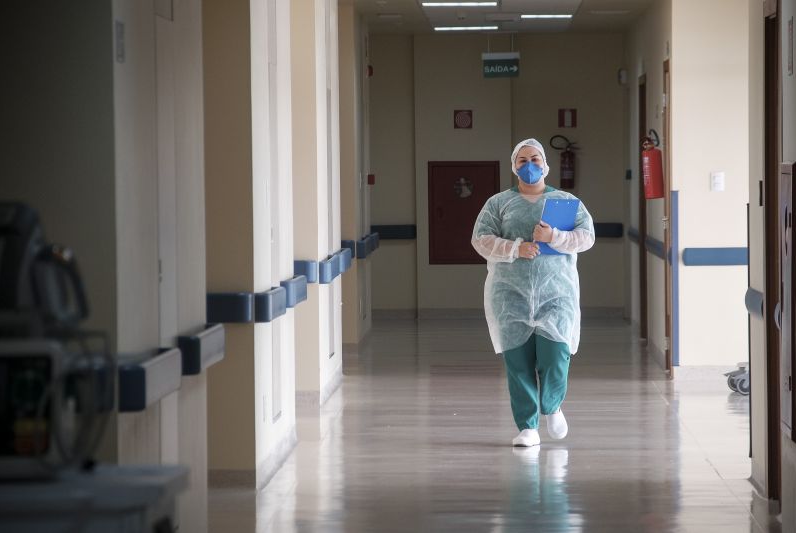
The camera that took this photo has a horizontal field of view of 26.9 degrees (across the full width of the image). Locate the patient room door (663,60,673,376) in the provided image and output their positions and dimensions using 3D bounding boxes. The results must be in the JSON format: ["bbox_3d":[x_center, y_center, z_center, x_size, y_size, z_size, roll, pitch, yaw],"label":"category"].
[{"bbox_3d":[1.897,-0.323,11.485,0.070,2.130,0.720,0,4,4],"label":"patient room door"}]

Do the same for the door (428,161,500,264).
[{"bbox_3d":[0.618,-0.497,15.473,0.660,0.955,0.080,0,4,4],"label":"door"}]

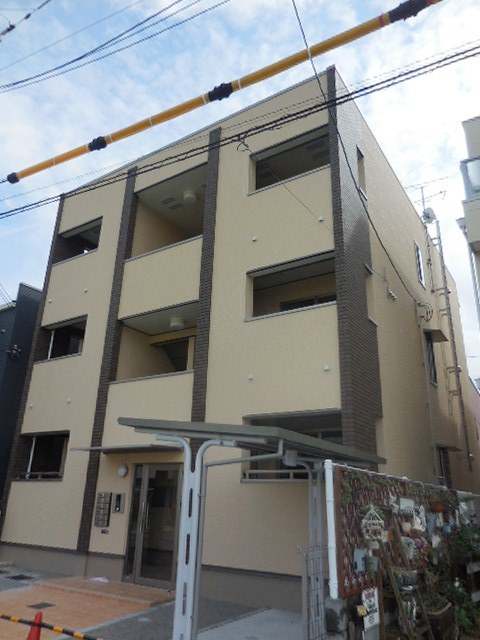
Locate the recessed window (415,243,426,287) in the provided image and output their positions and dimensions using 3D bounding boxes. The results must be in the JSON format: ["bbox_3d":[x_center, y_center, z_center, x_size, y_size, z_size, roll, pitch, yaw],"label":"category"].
[{"bbox_3d":[5.177,-1.552,13.415,0.160,1.220,0.780,-11,-24,32],"label":"recessed window"}]

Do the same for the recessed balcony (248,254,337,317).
[{"bbox_3d":[1.150,-0.462,8.873,1.870,1.050,0.950,-11,-23,32],"label":"recessed balcony"}]

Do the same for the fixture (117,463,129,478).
[{"bbox_3d":[-2.319,3.008,9.176,0.230,0.250,0.110,-11,-24,32],"label":"fixture"}]

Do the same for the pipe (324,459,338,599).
[{"bbox_3d":[0.796,1.794,4.018,0.072,1.107,0.072,-11,-24,32],"label":"pipe"}]

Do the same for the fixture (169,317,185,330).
[{"bbox_3d":[-1.457,0.081,10.637,0.330,0.180,0.330,2,-20,1],"label":"fixture"}]

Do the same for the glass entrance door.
[{"bbox_3d":[-1.568,3.705,8.481,1.272,2.047,0.110,-11,-24,32],"label":"glass entrance door"}]

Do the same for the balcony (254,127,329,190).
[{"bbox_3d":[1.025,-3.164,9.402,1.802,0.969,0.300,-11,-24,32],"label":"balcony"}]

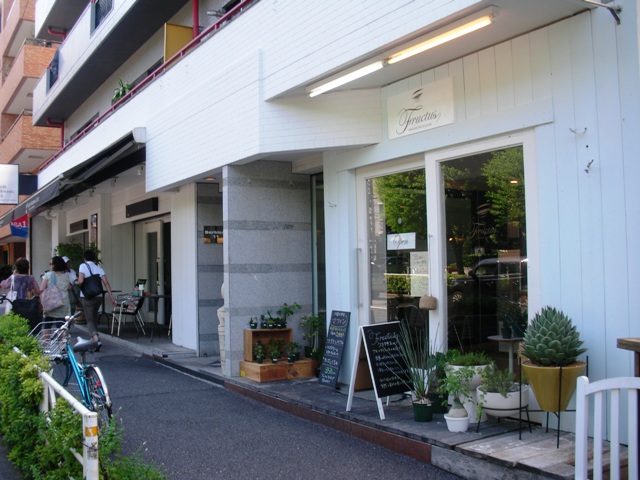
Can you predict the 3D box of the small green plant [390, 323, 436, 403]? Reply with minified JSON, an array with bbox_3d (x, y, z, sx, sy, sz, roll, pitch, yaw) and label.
[{"bbox_3d":[0.769,1.011,5.447,0.385,0.691,0.340,-1,-2,8],"label":"small green plant"}]

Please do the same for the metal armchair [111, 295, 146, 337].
[{"bbox_3d":[-3.424,1.350,11.900,0.520,0.730,0.530,1,-3,-34],"label":"metal armchair"}]

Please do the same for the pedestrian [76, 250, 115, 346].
[{"bbox_3d":[-3.575,0.972,10.600,0.580,1.610,0.480,0,-3,-27],"label":"pedestrian"}]

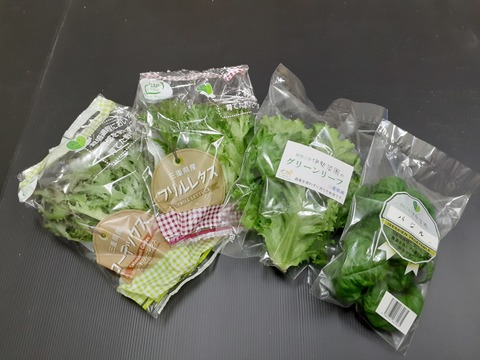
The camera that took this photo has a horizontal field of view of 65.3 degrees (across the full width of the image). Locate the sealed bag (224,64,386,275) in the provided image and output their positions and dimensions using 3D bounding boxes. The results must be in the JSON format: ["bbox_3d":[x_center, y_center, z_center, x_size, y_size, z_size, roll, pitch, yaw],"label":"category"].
[{"bbox_3d":[0.090,-0.029,0.554,0.189,0.072,0.337,21,66,9],"label":"sealed bag"}]

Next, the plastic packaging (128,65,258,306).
[{"bbox_3d":[-0.064,-0.045,0.560,0.196,0.072,0.328,-4,64,-3],"label":"plastic packaging"}]

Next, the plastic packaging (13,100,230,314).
[{"bbox_3d":[-0.176,0.022,0.533,0.325,0.060,0.192,42,70,17],"label":"plastic packaging"}]

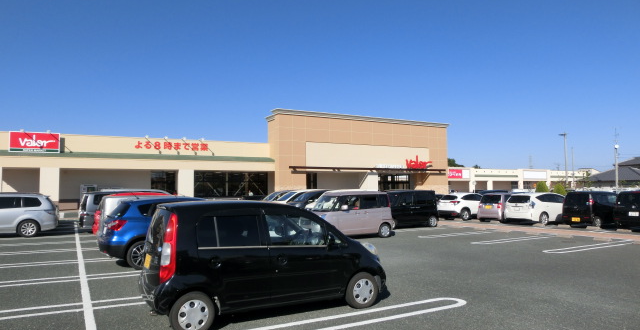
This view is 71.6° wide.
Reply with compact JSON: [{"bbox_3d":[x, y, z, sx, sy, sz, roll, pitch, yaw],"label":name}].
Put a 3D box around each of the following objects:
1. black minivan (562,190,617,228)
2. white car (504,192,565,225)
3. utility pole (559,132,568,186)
[{"bbox_3d":[13.215,2.067,21.103,3.395,1.640,1.475,2,-4,-29],"label":"black minivan"},{"bbox_3d":[11.577,2.210,22.780,4.615,1.575,1.775,2,-4,-29],"label":"white car"},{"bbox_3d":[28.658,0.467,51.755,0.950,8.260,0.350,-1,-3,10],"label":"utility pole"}]

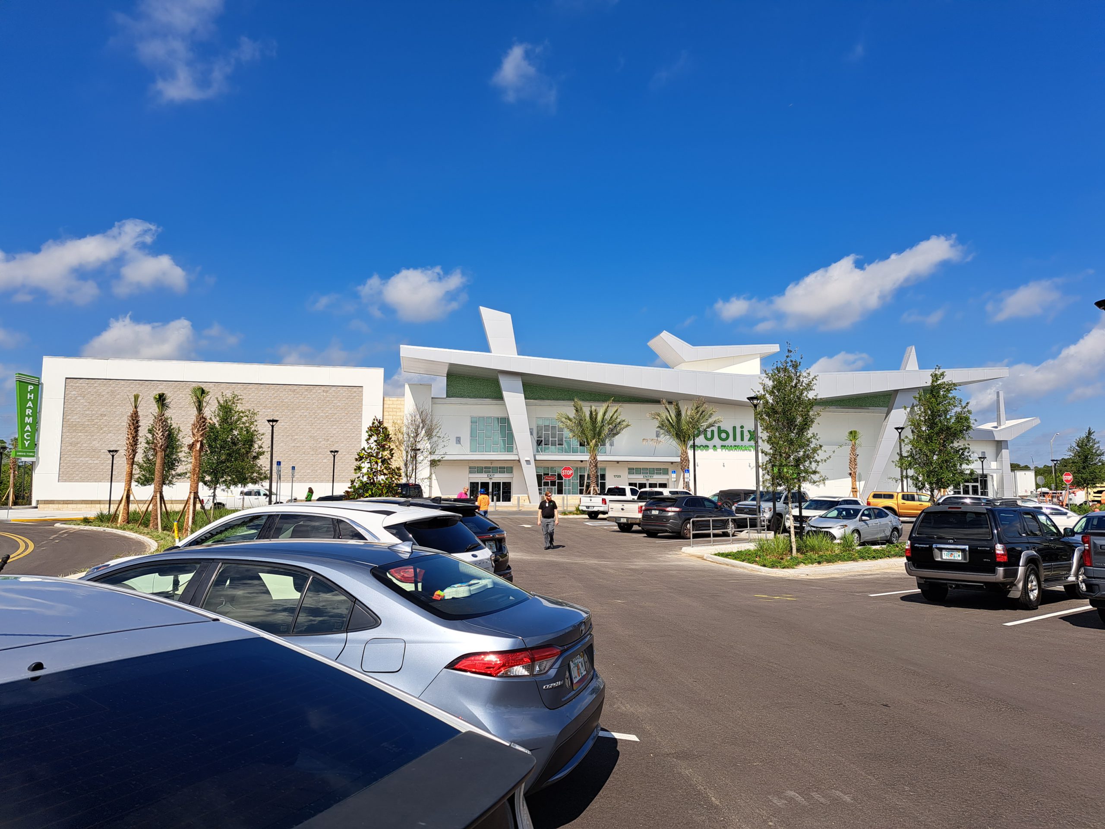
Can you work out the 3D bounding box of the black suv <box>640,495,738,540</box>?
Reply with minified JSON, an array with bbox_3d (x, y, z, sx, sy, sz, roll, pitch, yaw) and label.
[{"bbox_3d":[6.008,4.415,33.121,4.780,1.740,1.930,5,-8,-41],"label":"black suv"}]

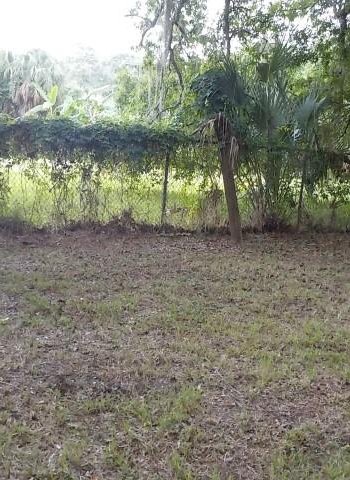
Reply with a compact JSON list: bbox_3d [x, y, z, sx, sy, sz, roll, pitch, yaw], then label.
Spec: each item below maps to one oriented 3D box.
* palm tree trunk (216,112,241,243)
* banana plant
[{"bbox_3d":[0.950,-1.150,10.250,0.350,2.380,0.340,-7,9,0],"label":"palm tree trunk"},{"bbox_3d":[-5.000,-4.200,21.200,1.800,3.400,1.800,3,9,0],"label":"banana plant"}]

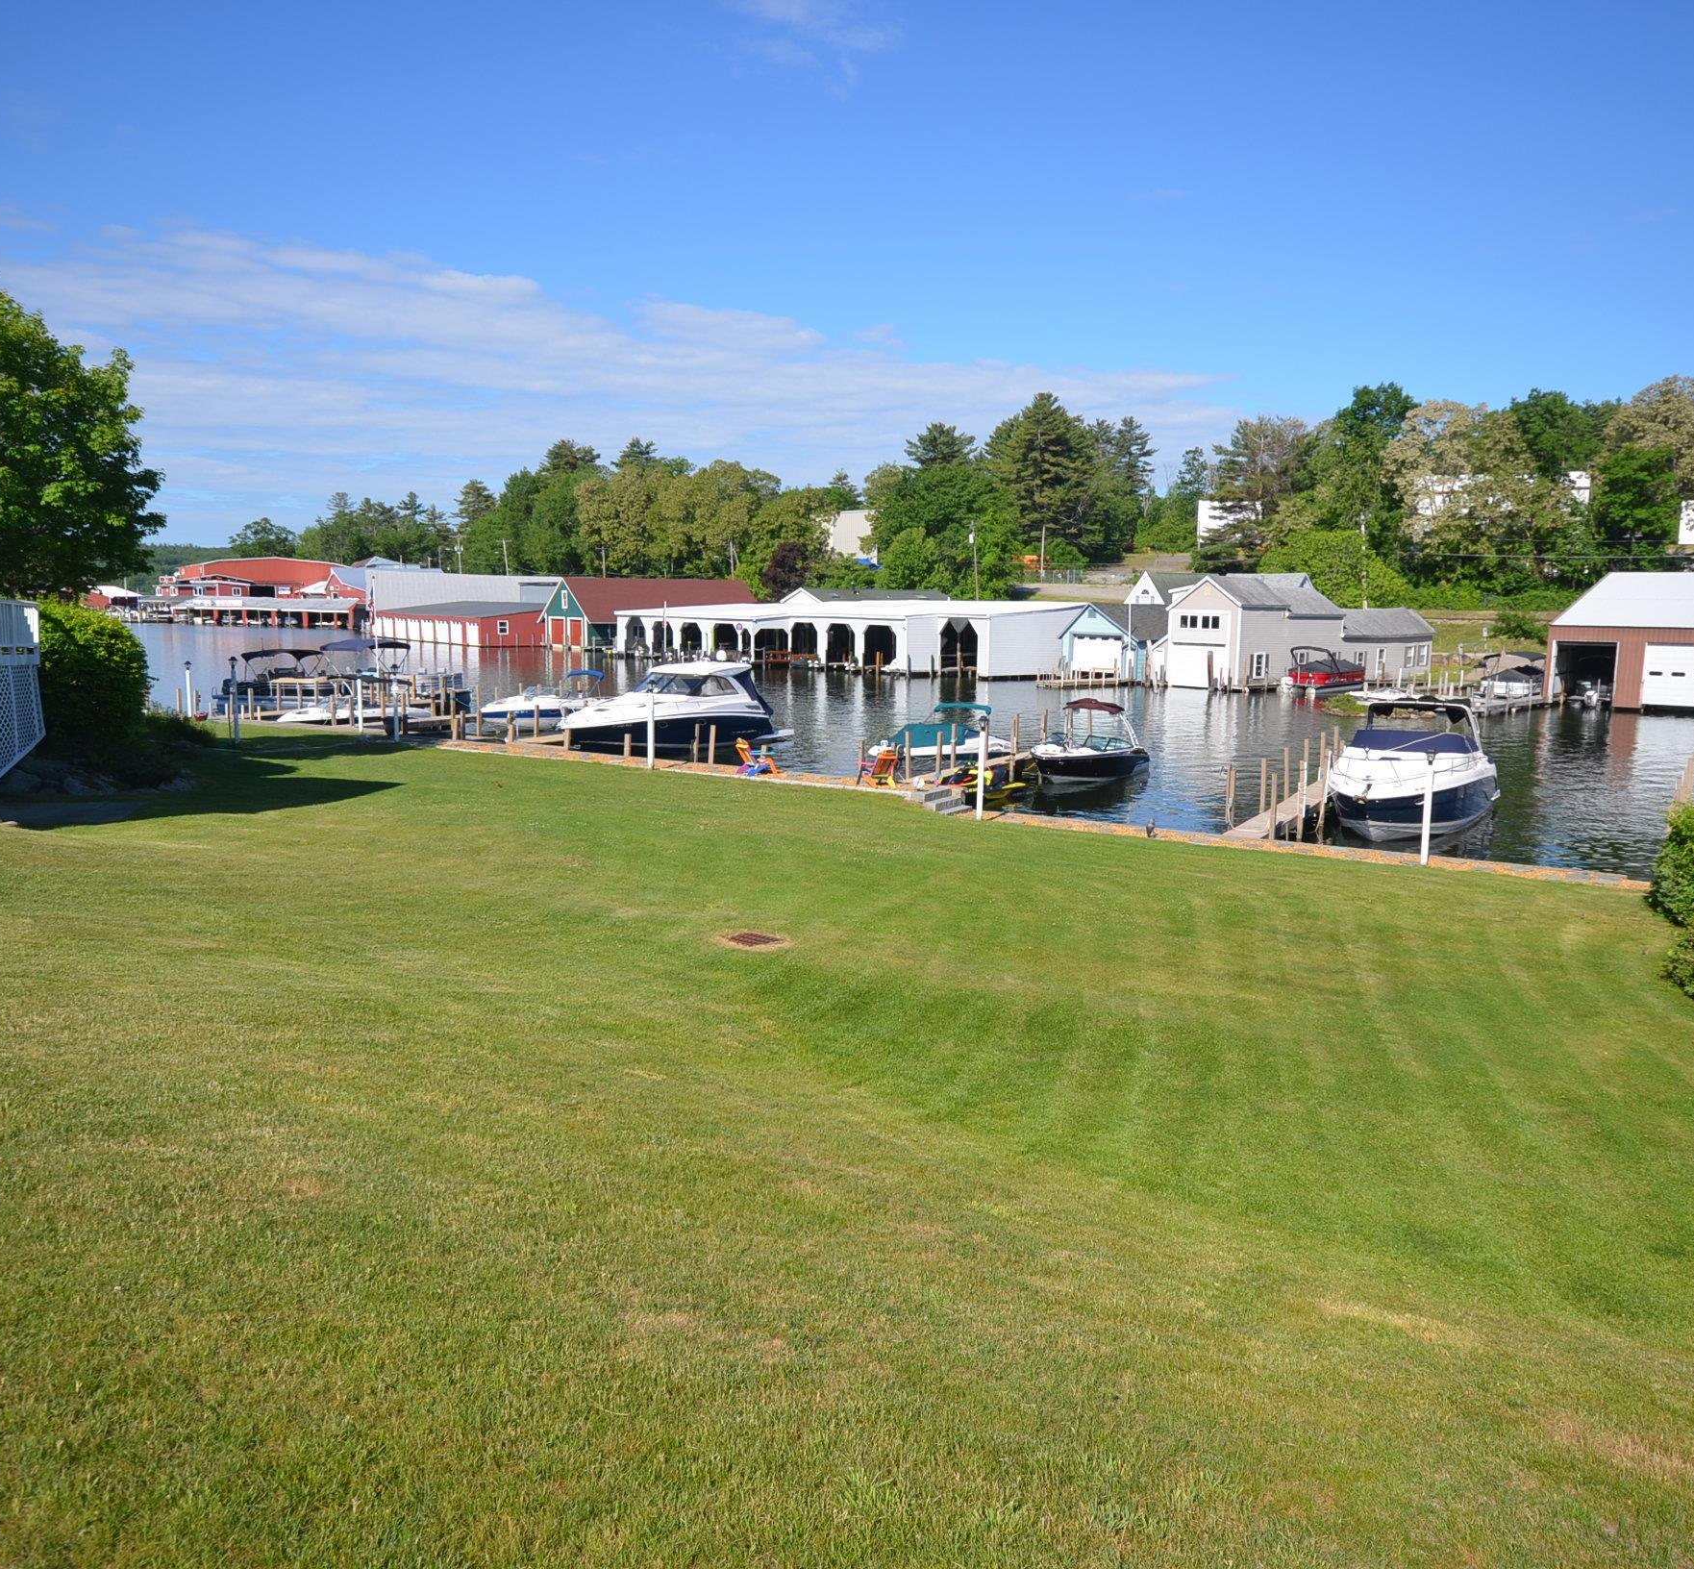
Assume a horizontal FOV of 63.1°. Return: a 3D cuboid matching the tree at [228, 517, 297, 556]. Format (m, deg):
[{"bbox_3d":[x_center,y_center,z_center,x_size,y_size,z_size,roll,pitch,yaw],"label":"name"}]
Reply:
[{"bbox_3d":[-112.482,-43.084,266.084,12.000,16.000,12.000,-3,8,-23],"label":"tree"}]

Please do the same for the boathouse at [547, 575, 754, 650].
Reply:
[{"bbox_3d":[-19.369,-17.099,137.366,19.520,6.810,9.540,-5,10,-36],"label":"boathouse"}]

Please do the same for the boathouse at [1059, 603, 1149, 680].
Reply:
[{"bbox_3d":[20.064,-9.633,92.333,9.300,5.010,7.280,-5,10,-36],"label":"boathouse"}]

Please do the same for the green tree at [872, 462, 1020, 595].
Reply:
[{"bbox_3d":[11.933,-30.069,163.921,17.000,16.240,17.000,1,8,4],"label":"green tree"}]

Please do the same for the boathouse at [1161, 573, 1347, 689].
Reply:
[{"bbox_3d":[26.100,-9.821,87.947,10.670,6.670,6.150,-5,10,-36],"label":"boathouse"}]

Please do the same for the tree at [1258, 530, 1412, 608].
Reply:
[{"bbox_3d":[40.092,-17.371,113.689,12.810,7.080,10.000,3,8,19],"label":"tree"}]

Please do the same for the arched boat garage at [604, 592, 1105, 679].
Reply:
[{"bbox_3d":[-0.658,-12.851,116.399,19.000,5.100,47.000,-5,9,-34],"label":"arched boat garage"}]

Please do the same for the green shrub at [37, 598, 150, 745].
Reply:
[{"bbox_3d":[-15.727,-2.337,28.957,2.340,3.180,2.340,-4,9,-28],"label":"green shrub"}]

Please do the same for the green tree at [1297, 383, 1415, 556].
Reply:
[{"bbox_3d":[47.250,-28.580,129.152,10.000,17.000,10.000,3,8,19],"label":"green tree"}]

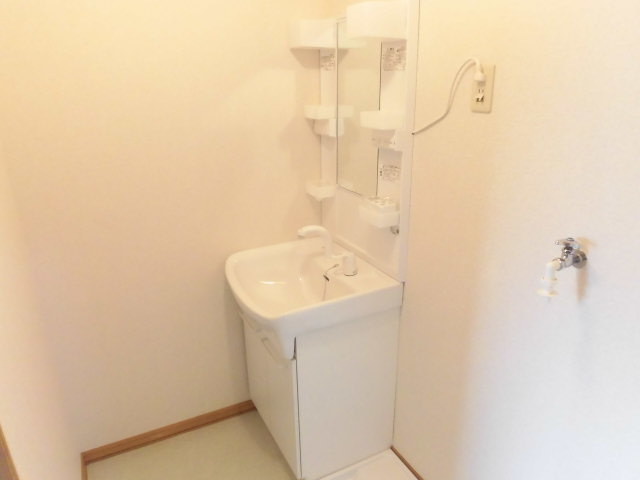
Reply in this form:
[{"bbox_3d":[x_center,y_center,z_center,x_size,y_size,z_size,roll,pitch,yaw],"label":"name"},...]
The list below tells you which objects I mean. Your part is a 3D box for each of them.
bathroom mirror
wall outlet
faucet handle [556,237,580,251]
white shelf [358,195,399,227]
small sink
[{"bbox_3d":[0.146,-0.501,1.705,0.014,0.640,0.307,-10,21,-25],"label":"bathroom mirror"},{"bbox_3d":[0.430,-0.403,1.184,0.014,0.120,0.070,-10,21,-25],"label":"wall outlet"},{"bbox_3d":[0.550,0.011,0.981,0.038,0.026,0.042,-10,21,-25],"label":"faucet handle"},{"bbox_3d":[0.206,-0.106,1.558,0.082,0.082,0.145,-10,21,-25],"label":"white shelf"},{"bbox_3d":[-0.084,0.206,1.821,0.561,0.204,0.609,-10,21,-25],"label":"small sink"}]

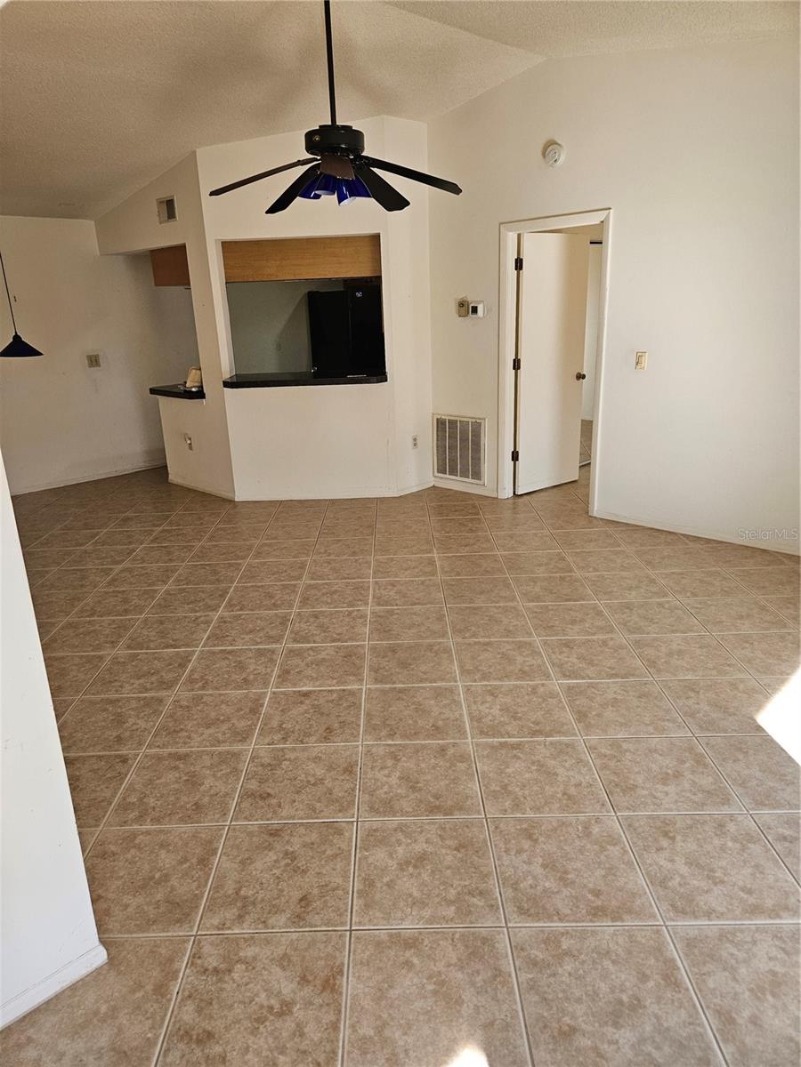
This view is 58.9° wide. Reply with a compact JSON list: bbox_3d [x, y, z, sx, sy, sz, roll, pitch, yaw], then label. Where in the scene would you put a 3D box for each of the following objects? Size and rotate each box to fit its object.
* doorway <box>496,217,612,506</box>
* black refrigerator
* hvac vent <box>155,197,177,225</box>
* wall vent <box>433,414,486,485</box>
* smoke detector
[{"bbox_3d":[1.134,-1.222,5.313,0.885,2.110,0.140,14,24,40],"label":"doorway"},{"bbox_3d":[-0.512,-2.011,8.522,0.730,1.700,0.780,16,25,42],"label":"black refrigerator"},{"bbox_3d":[-1.868,-2.591,5.679,0.295,0.190,0.035,15,24,41],"label":"hvac vent"},{"bbox_3d":[0.498,-0.713,6.029,0.570,0.565,0.035,14,24,40],"label":"wall vent"},{"bbox_3d":[1.046,-2.571,4.823,0.145,0.145,0.050,14,24,40],"label":"smoke detector"}]

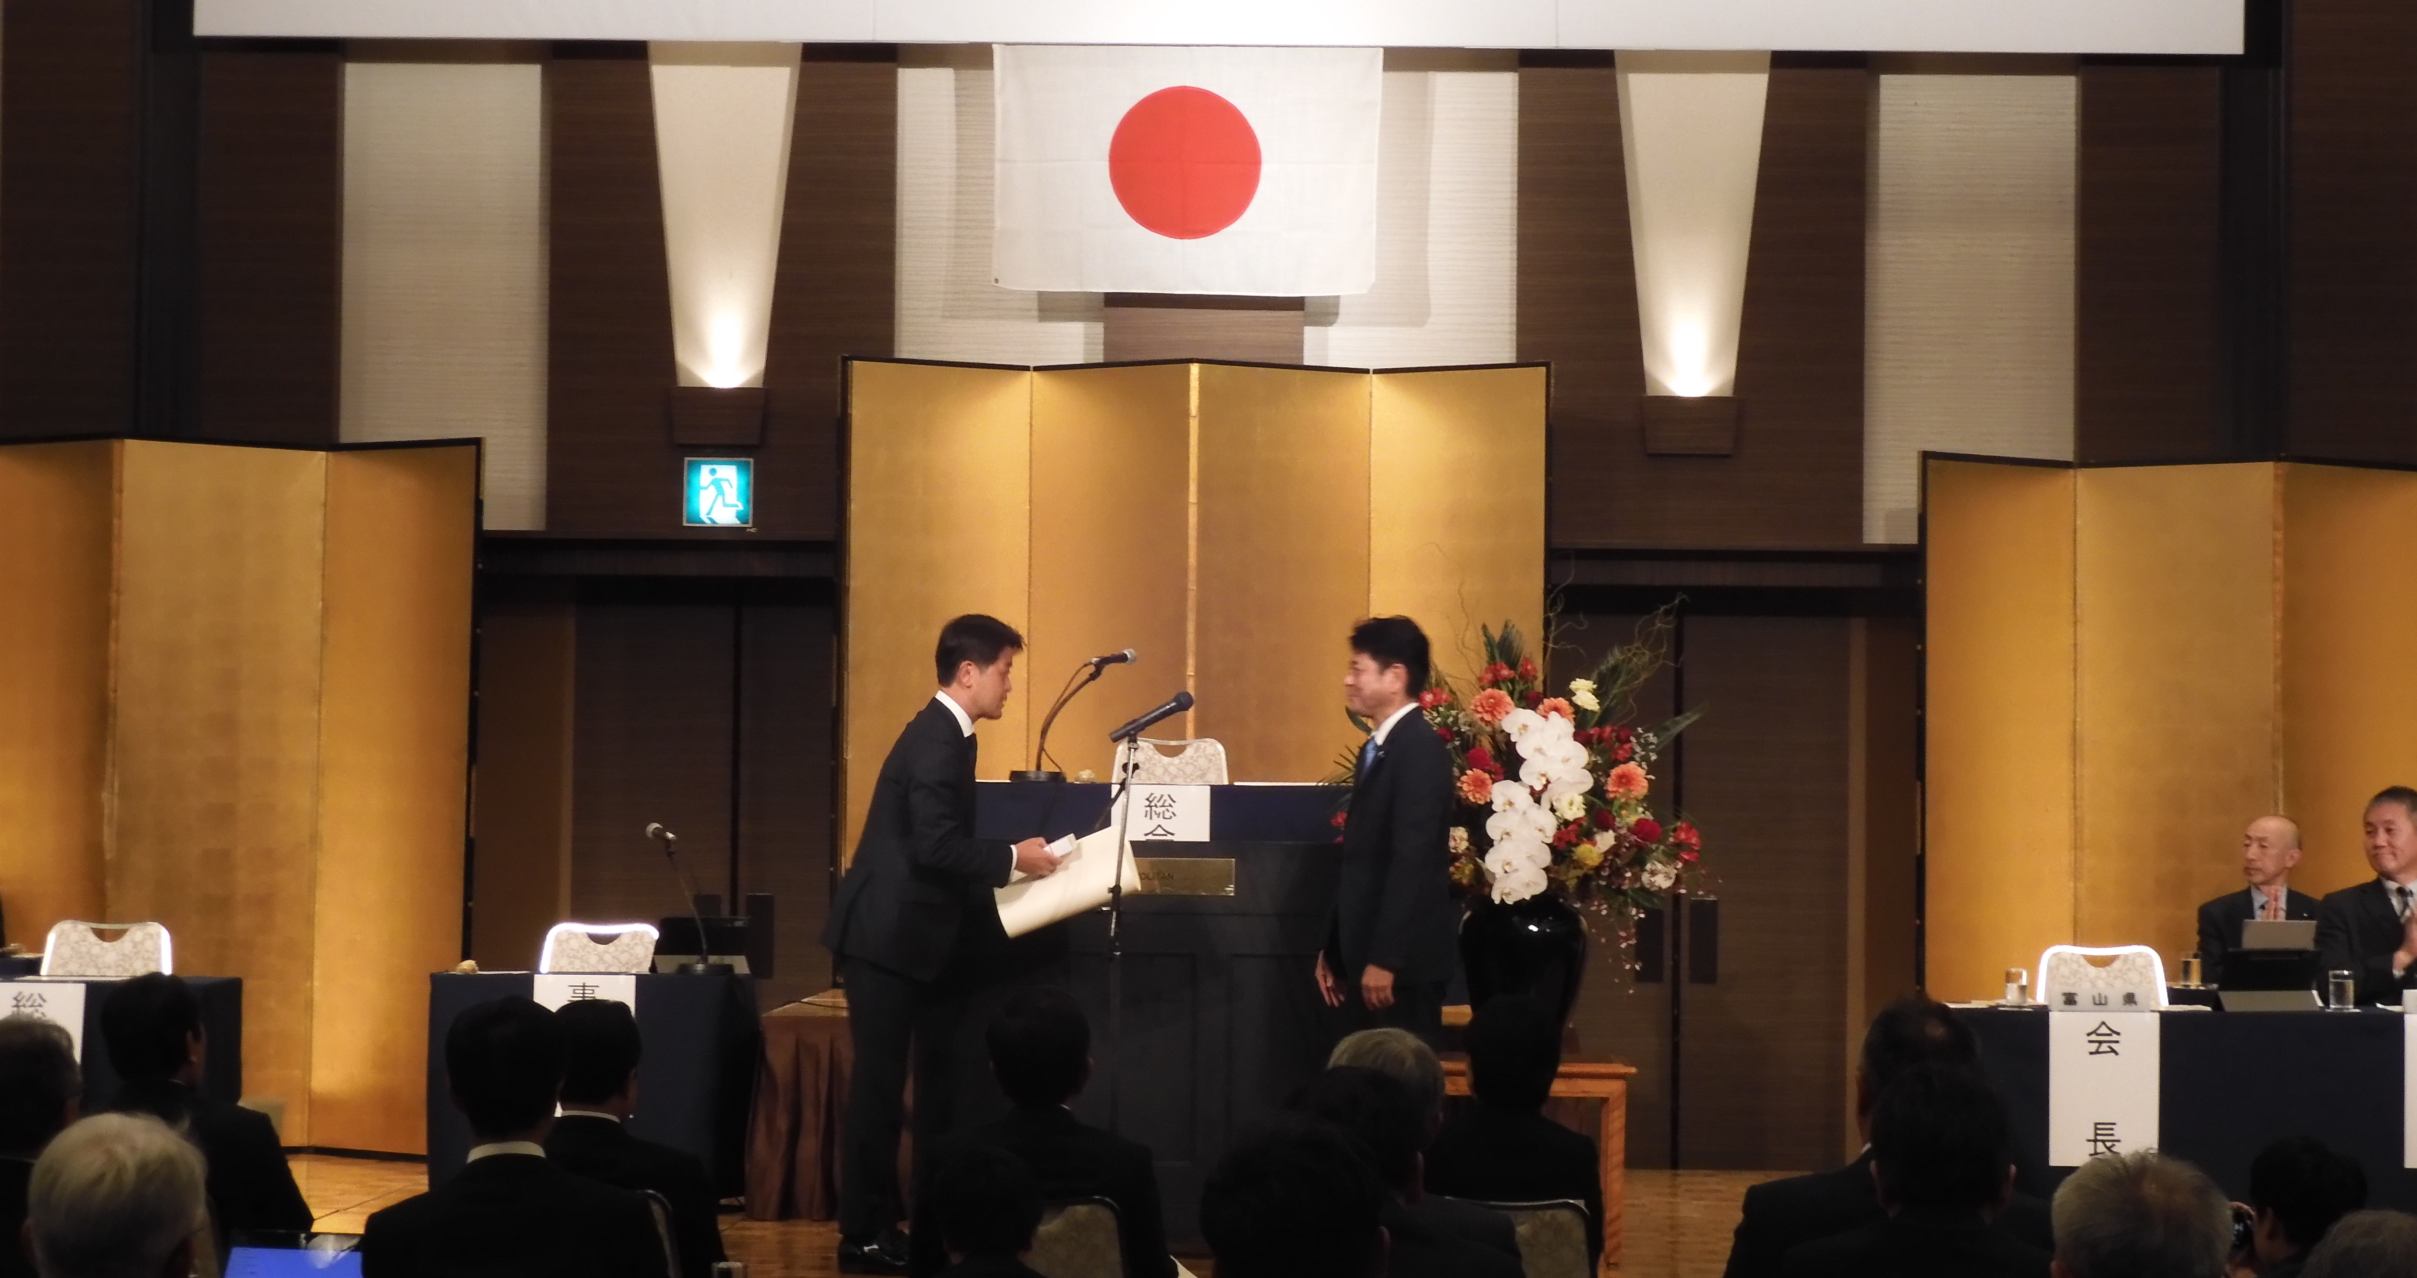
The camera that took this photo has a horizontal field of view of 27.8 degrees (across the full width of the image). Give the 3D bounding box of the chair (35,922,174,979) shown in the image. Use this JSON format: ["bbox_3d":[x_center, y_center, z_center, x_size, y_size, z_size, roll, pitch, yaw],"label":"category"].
[{"bbox_3d":[-3.246,1.244,14.180,0.440,0.860,0.550,1,-1,0],"label":"chair"}]

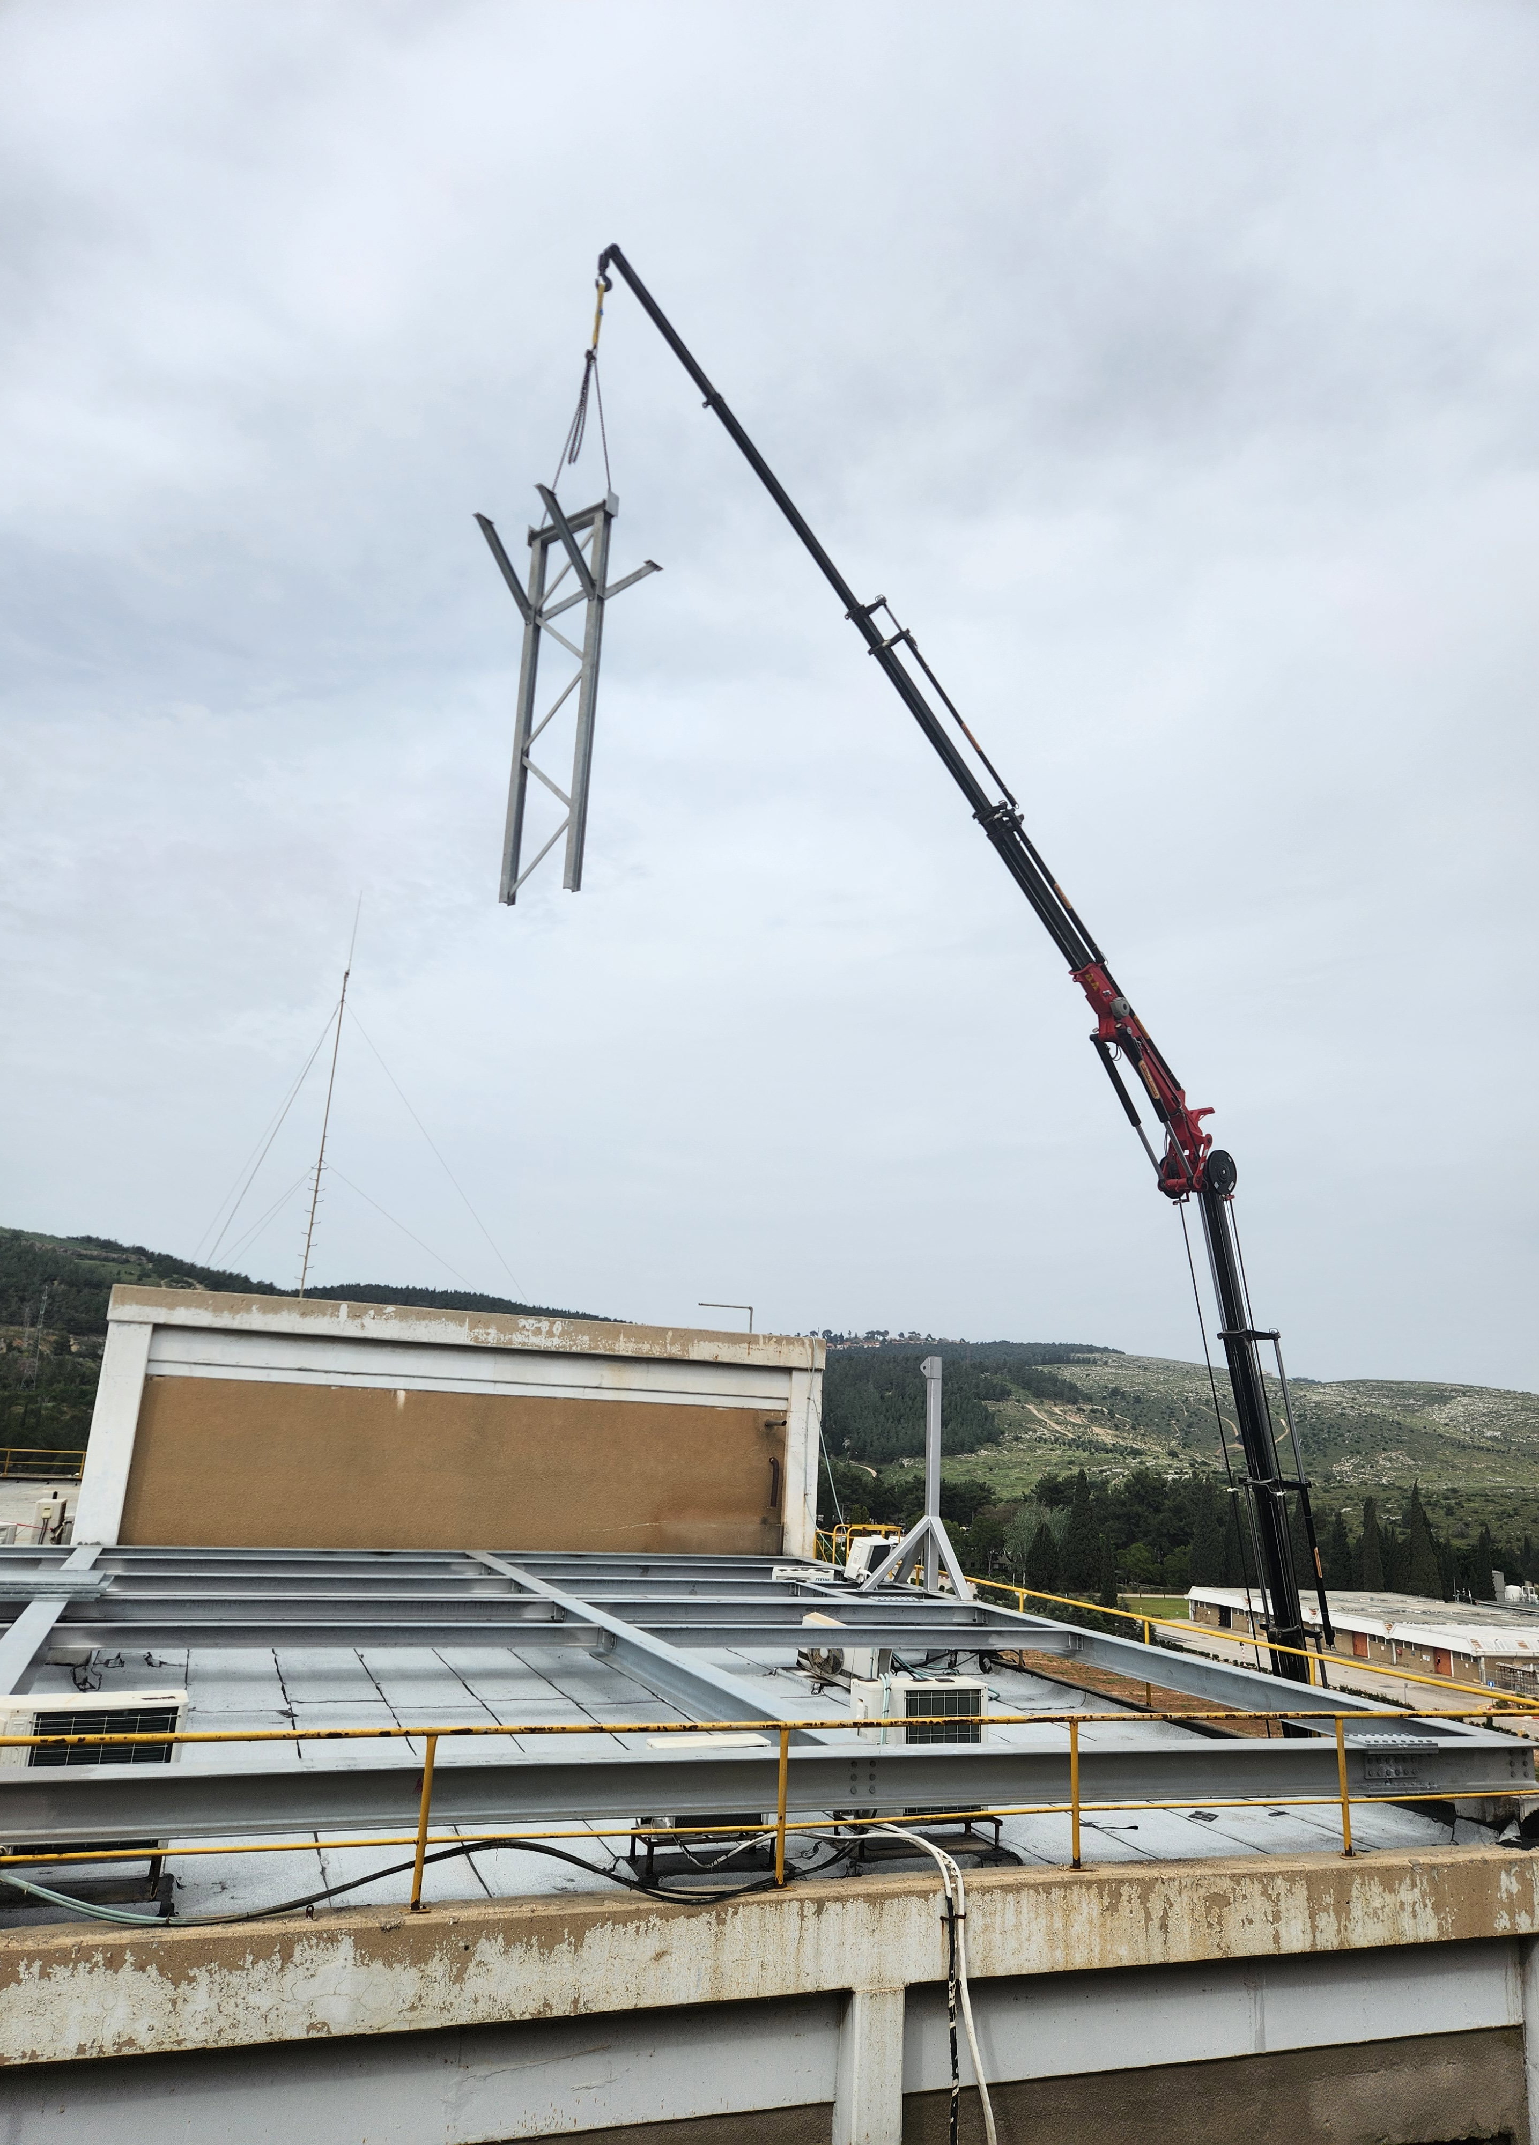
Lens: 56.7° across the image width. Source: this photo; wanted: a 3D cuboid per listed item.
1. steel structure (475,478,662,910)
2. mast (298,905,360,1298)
[{"bbox_3d":[-2.316,-4.102,15.528,1.160,4.650,2.000,-8,-17,36],"label":"steel structure"},{"bbox_3d":[-11.921,1.060,38.630,0.400,12.557,0.300,8,-16,-17],"label":"mast"}]

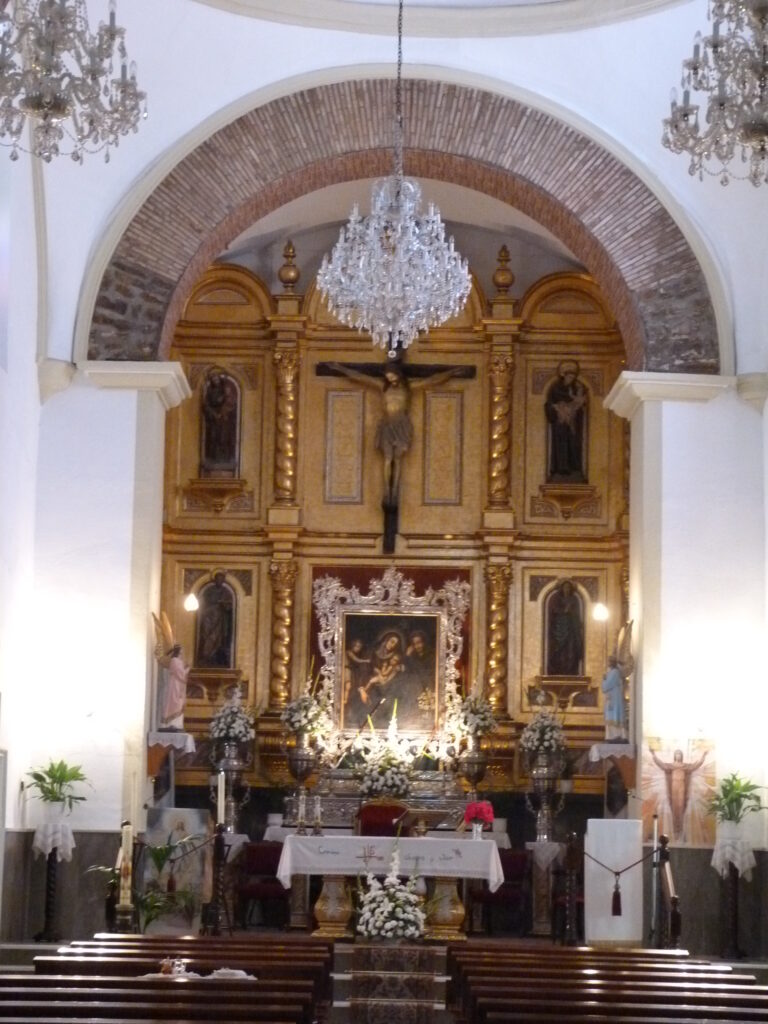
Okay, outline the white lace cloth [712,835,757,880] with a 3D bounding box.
[{"bbox_3d":[2.994,2.973,20.782,0.394,0.386,0.380,1,-8,0],"label":"white lace cloth"}]

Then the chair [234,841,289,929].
[{"bbox_3d":[-1.218,3.744,24.385,0.518,0.893,0.558,1,-7,0],"label":"chair"}]

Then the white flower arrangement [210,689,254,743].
[{"bbox_3d":[-1.559,2.101,25.047,0.444,0.558,0.430,1,-8,0],"label":"white flower arrangement"}]

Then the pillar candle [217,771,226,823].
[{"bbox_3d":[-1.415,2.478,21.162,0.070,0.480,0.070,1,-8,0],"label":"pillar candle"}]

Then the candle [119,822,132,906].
[{"bbox_3d":[-2.163,2.945,20.293,0.100,0.678,0.100,1,-8,0],"label":"candle"}]

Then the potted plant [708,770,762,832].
[{"bbox_3d":[3.029,2.505,20.845,0.481,0.533,0.460,1,-8,0],"label":"potted plant"}]

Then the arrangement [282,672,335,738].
[{"bbox_3d":[-0.821,2.109,26.131,0.579,0.700,0.538,1,-7,0],"label":"arrangement"}]

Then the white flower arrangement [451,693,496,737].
[{"bbox_3d":[0.961,2.174,26.041,0.494,0.472,0.460,1,-8,0],"label":"white flower arrangement"}]

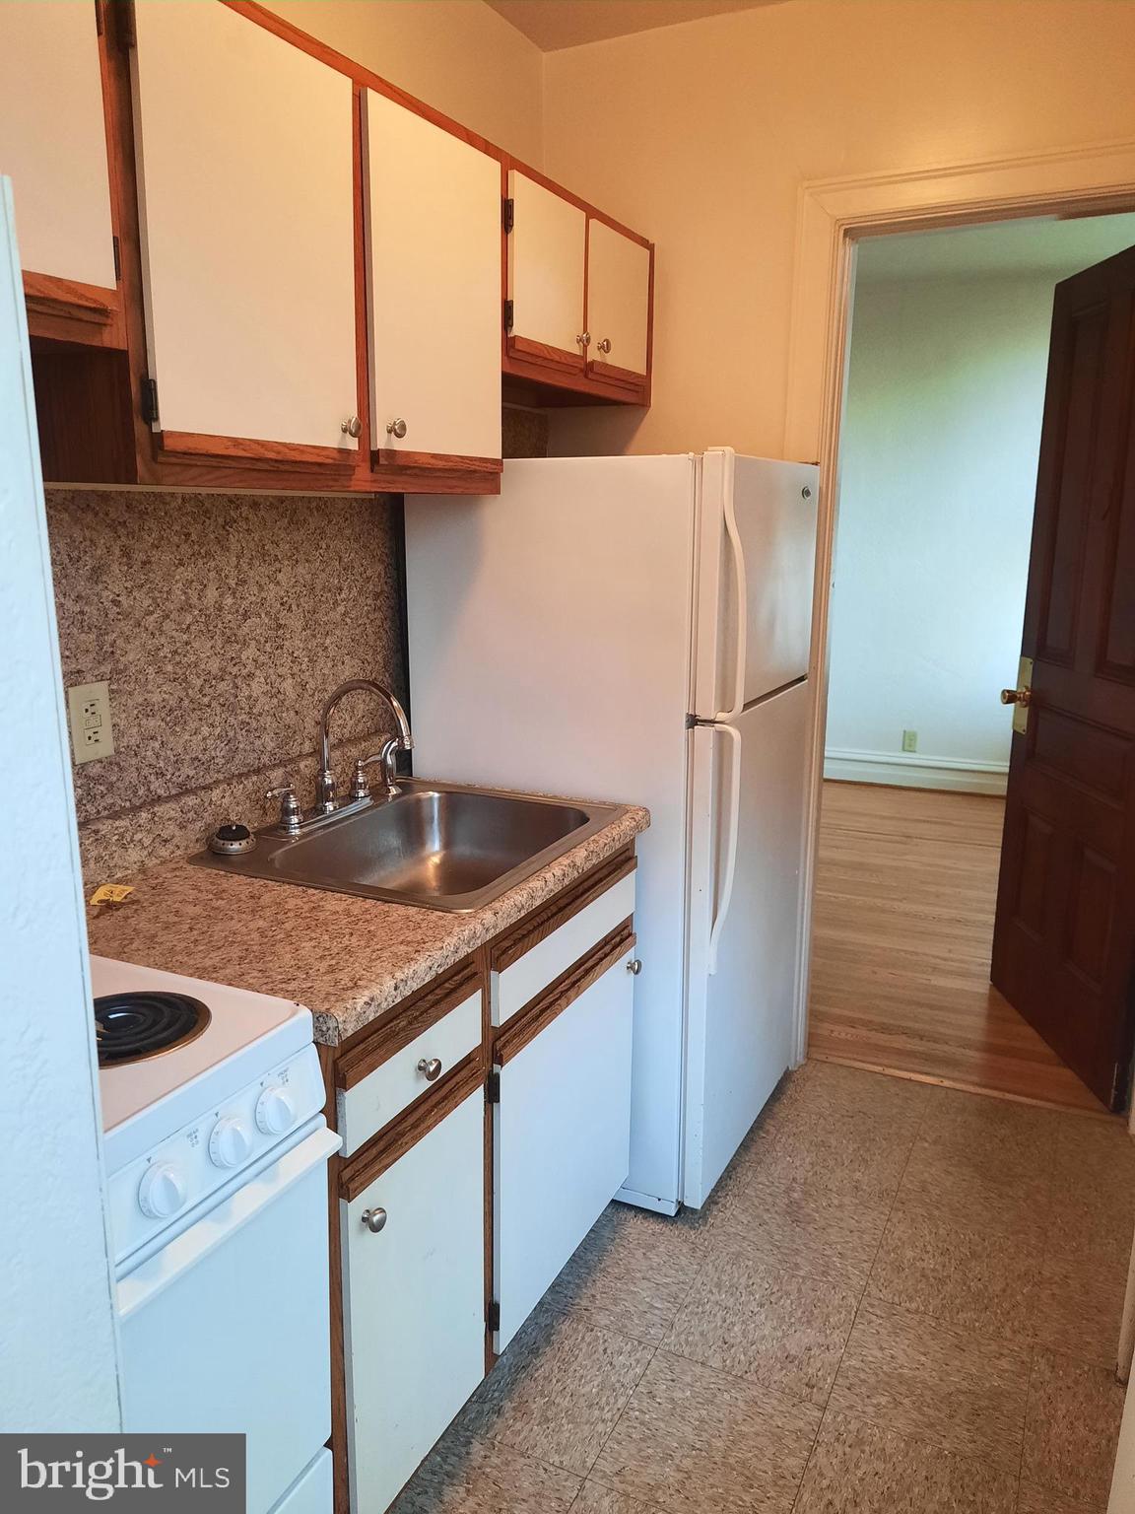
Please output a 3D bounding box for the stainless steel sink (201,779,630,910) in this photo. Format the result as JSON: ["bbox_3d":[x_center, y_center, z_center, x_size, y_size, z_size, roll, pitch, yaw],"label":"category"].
[{"bbox_3d":[-0.257,0.223,2.030,0.538,0.180,0.635,6,14,25],"label":"stainless steel sink"}]

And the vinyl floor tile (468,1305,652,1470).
[{"bbox_3d":[-0.042,1.083,1.904,0.305,0.004,0.305,6,14,26],"label":"vinyl floor tile"}]

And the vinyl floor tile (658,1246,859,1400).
[{"bbox_3d":[0.366,1.053,2.039,0.305,0.004,0.305,6,14,26],"label":"vinyl floor tile"}]

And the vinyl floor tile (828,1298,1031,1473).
[{"bbox_3d":[0.639,1.082,1.908,0.305,0.004,0.305,6,14,26],"label":"vinyl floor tile"}]

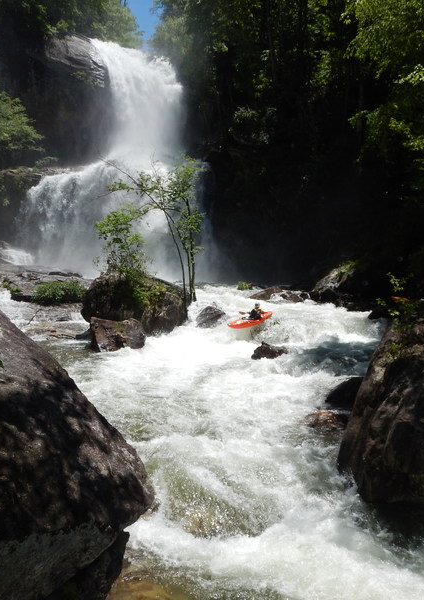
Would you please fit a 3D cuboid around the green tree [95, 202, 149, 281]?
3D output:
[{"bbox_3d":[-4.177,-2.700,25.600,2.450,3.600,2.300,0,3,0],"label":"green tree"}]

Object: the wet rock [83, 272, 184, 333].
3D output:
[{"bbox_3d":[-3.566,0.159,25.200,4.700,2.650,3.900,0,3,0],"label":"wet rock"}]

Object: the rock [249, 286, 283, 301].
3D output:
[{"bbox_3d":[3.183,-0.387,33.000,2.000,0.850,1.500,0,3,0],"label":"rock"}]

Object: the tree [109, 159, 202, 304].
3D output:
[{"bbox_3d":[-2.651,-3.320,26.500,4.500,7.000,3.700,0,3,0],"label":"tree"}]

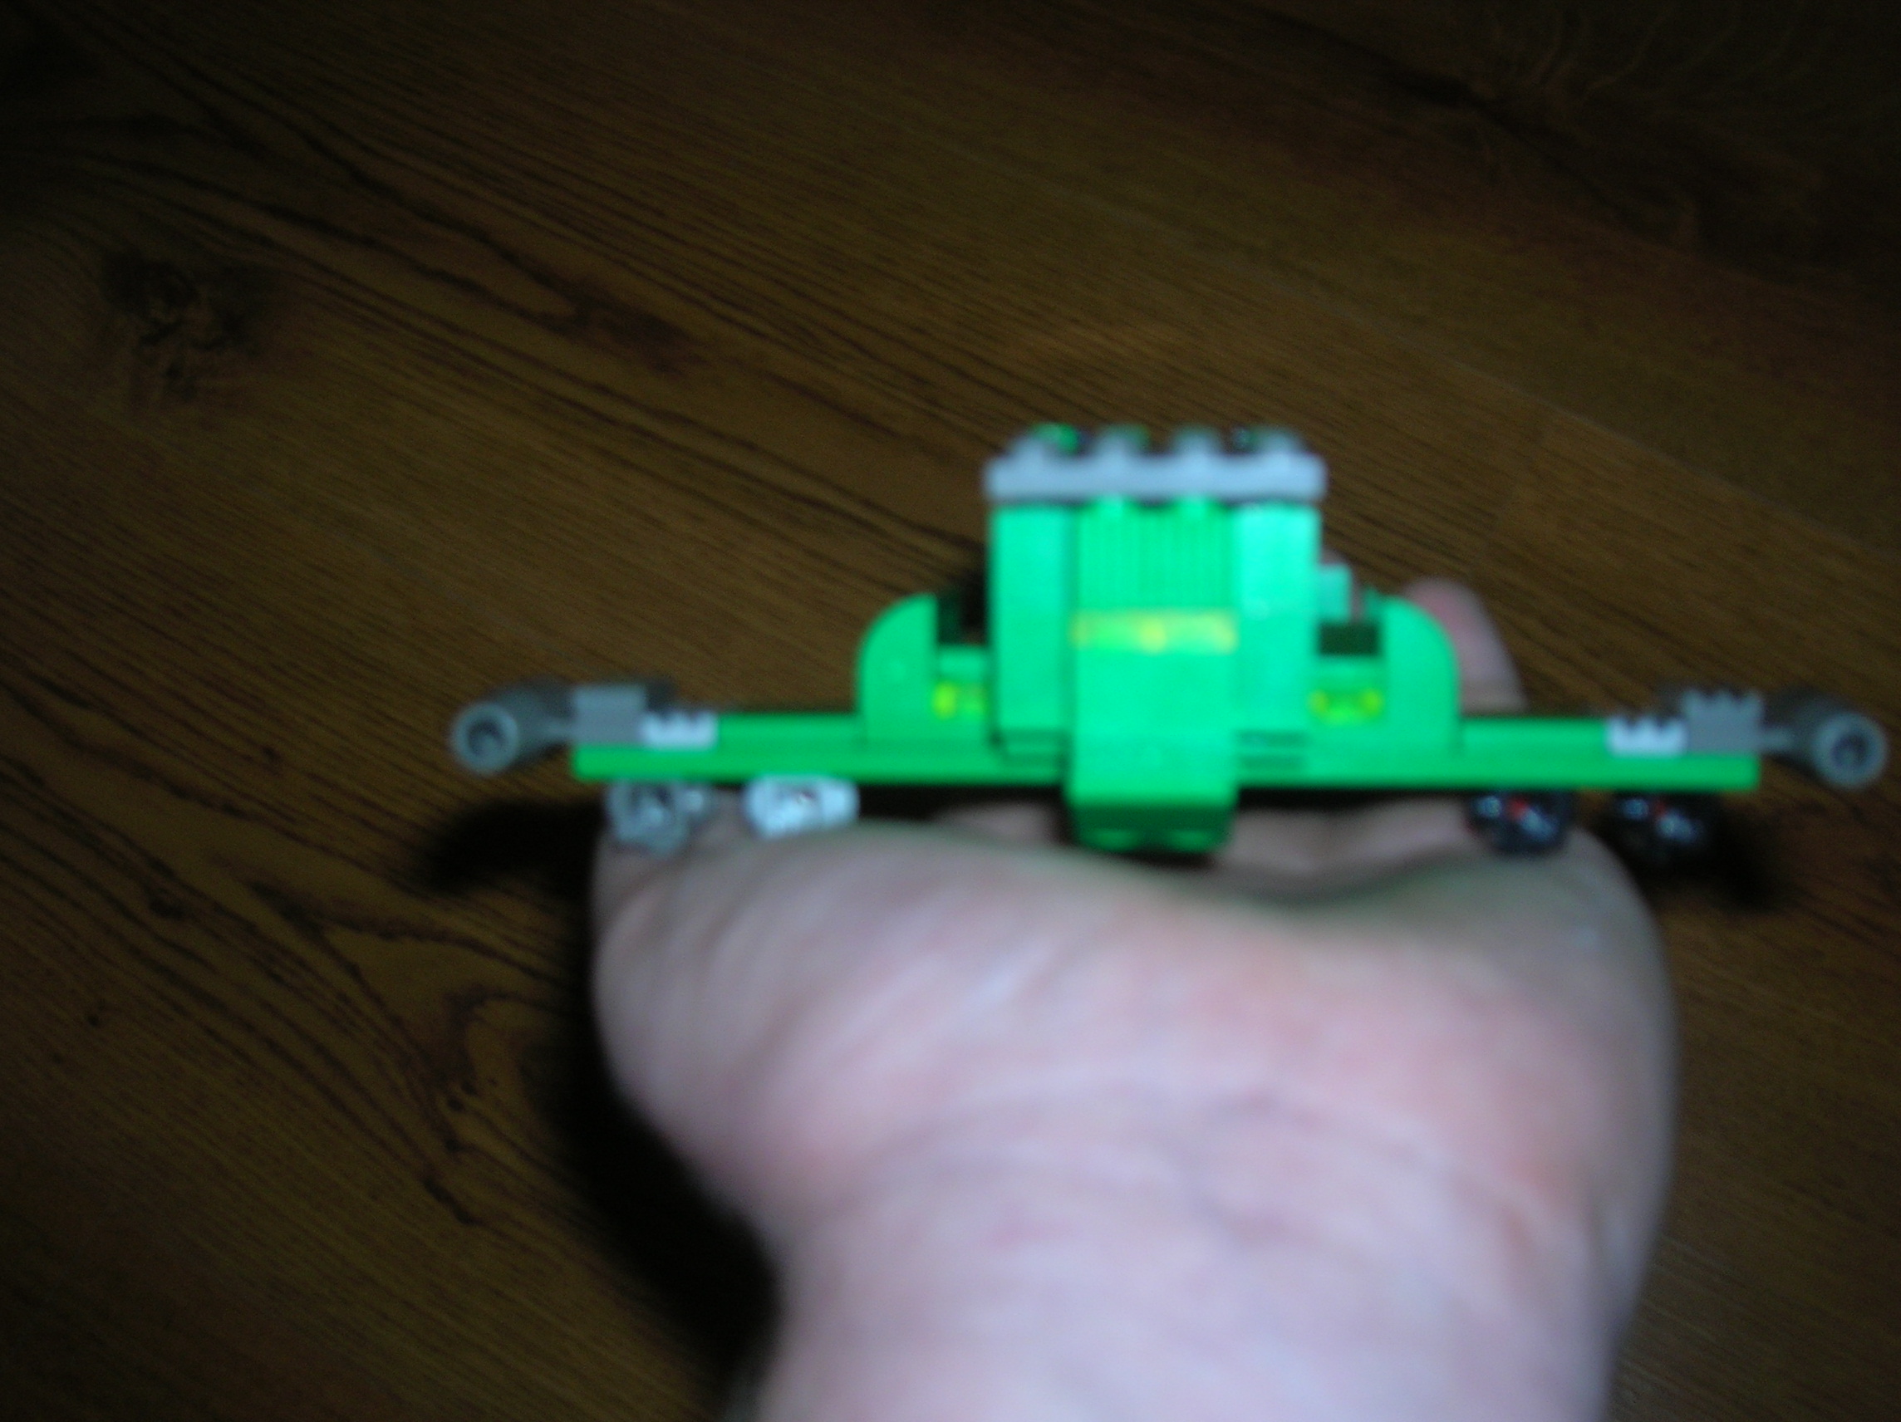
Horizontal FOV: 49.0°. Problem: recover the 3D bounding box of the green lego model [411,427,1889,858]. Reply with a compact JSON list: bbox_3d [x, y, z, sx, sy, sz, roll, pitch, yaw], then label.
[{"bbox_3d":[0.023,-0.009,0.241,0.154,0.047,0.084,0,8,5],"label":"green lego model"}]

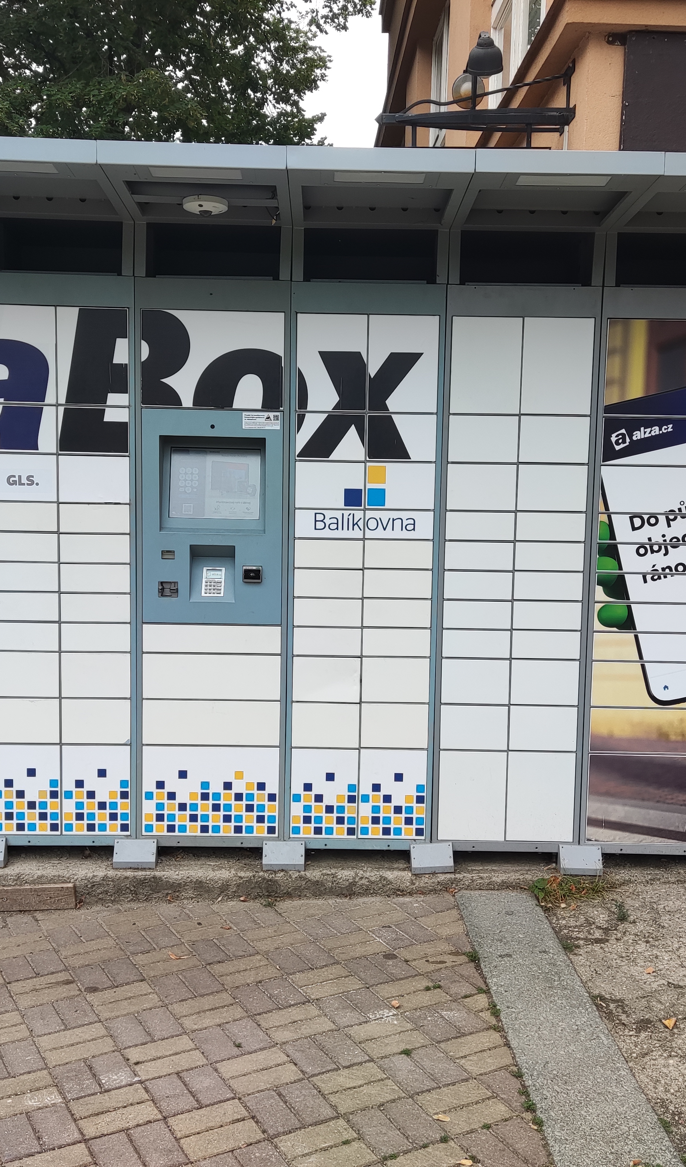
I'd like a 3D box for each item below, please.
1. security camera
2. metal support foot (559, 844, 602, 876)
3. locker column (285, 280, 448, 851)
[{"bbox_3d":[-0.486,-1.329,3.956,0.153,0.050,0.153,1,6,-1],"label":"security camera"},{"bbox_3d":[0.941,1.095,4.464,0.167,0.098,0.095,1,6,0],"label":"metal support foot"},{"bbox_3d":[0.074,-0.071,4.694,0.589,2.217,0.620,1,6,-2],"label":"locker column"}]

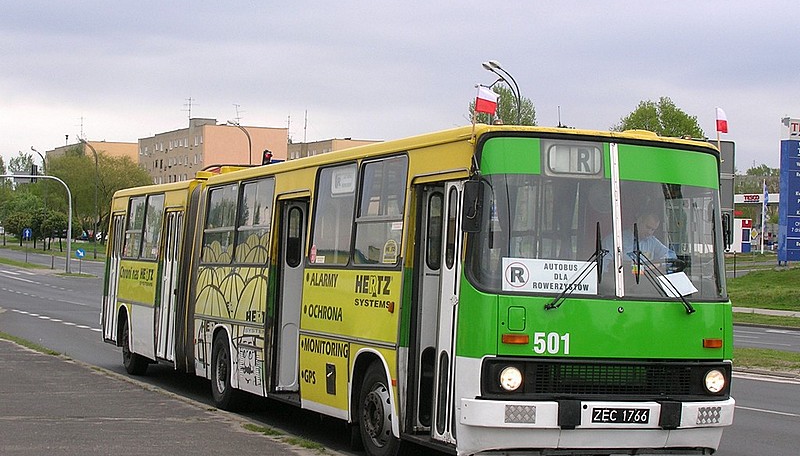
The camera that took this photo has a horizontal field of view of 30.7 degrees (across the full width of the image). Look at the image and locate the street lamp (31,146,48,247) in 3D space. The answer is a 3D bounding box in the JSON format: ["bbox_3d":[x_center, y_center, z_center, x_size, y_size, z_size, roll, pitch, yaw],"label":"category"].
[{"bbox_3d":[-37.635,-3.236,152.000,1.800,10.500,0.900,1,0,-23],"label":"street lamp"}]

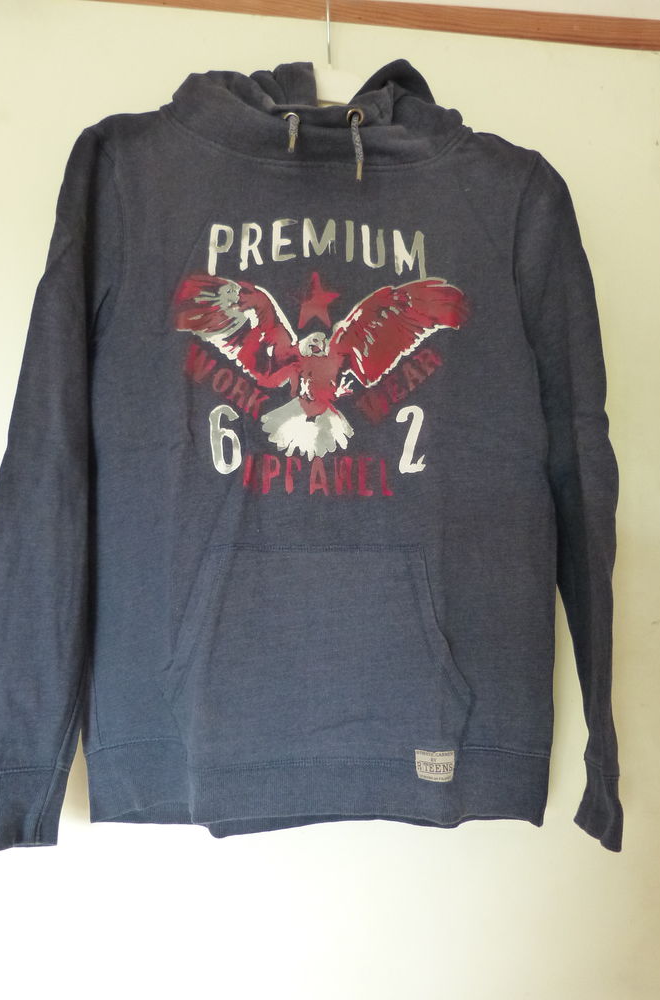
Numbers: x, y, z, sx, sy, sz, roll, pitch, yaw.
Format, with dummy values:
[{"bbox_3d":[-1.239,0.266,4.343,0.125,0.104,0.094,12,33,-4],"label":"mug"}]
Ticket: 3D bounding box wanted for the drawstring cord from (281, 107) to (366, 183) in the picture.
[{"bbox_3d":[-0.006,-0.353,0.720,0.082,0.080,0.024,0,-1,-6],"label":"drawstring cord"}]

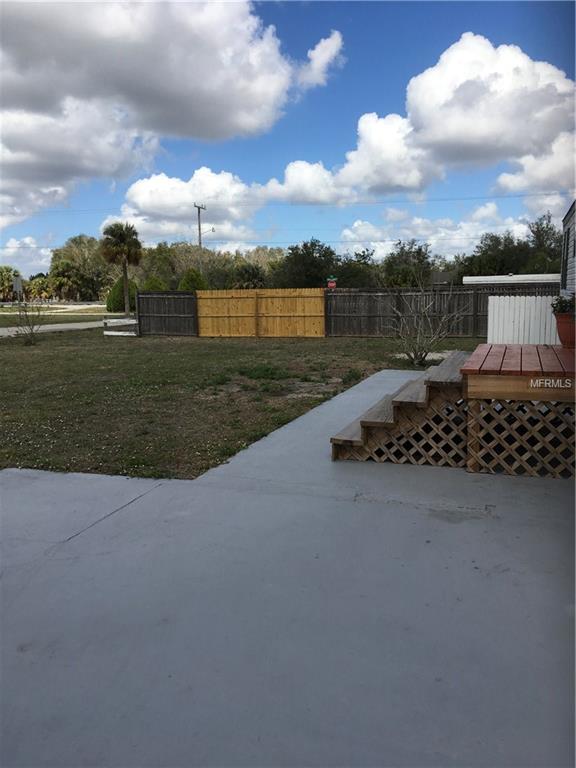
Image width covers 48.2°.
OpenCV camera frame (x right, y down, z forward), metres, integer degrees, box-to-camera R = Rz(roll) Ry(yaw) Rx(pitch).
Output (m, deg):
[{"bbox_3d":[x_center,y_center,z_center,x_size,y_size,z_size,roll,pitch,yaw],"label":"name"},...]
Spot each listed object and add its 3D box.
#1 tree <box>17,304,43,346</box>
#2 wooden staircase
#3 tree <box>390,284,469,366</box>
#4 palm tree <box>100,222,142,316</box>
[{"bbox_3d":[-8.805,-2.043,22.000,0.950,1.473,0.950,-4,9,-21],"label":"tree"},{"bbox_3d":[1.254,0.143,6.256,1.056,0.680,2.440,2,8,19],"label":"wooden staircase"},{"bbox_3d":[2.859,-1.192,13.000,1.600,1.581,1.550,1,8,12],"label":"tree"},{"bbox_3d":[-13.457,-9.254,52.000,3.350,7.523,3.350,-3,8,-14],"label":"palm tree"}]

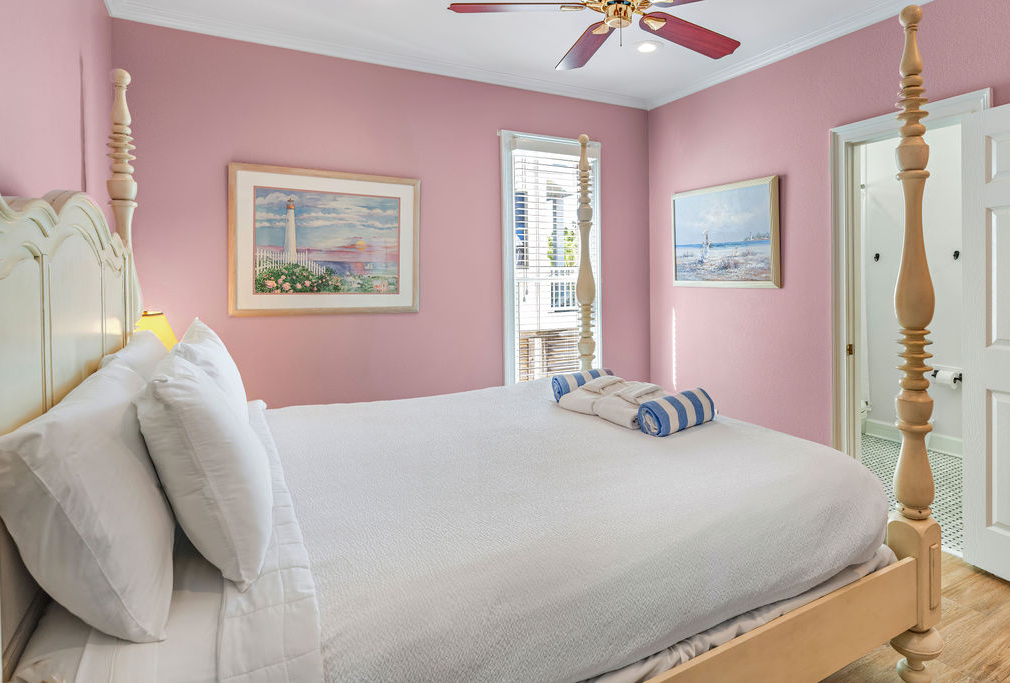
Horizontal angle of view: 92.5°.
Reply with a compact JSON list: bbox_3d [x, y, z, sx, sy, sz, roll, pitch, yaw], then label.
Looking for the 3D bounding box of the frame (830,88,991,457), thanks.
[{"bbox_3d":[2.045,-0.092,2.483,0.130,2.120,0.680,-3,6,-28],"label":"frame"}]

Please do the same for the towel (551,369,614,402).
[{"bbox_3d":[0.393,0.214,2.377,0.320,0.130,0.135,-3,5,-25],"label":"towel"}]

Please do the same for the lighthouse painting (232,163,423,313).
[{"bbox_3d":[-1.055,-0.602,2.940,1.070,0.860,0.035,-3,5,-25],"label":"lighthouse painting"}]

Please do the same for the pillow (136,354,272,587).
[{"bbox_3d":[-0.704,0.225,1.189,0.180,0.450,0.620,-21,13,-24],"label":"pillow"}]

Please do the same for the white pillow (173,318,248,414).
[{"bbox_3d":[-1.047,0.159,1.768,0.180,0.450,0.620,-21,13,-24],"label":"white pillow"}]

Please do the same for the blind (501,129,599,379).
[{"bbox_3d":[0.367,-0.517,3.570,0.760,1.960,0.060,-3,5,-25],"label":"blind"}]

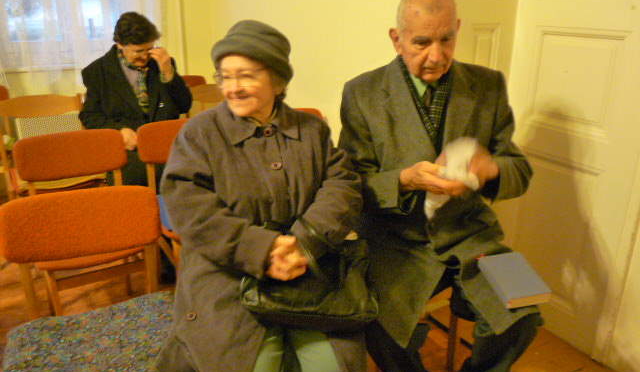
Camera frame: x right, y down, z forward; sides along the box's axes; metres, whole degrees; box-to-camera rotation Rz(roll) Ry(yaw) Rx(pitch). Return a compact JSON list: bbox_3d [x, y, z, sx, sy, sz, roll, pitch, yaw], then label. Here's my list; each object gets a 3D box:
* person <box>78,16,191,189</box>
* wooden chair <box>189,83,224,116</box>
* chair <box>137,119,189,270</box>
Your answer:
[{"bbox_3d":[-0.913,-0.251,2.623,0.560,1.254,0.791,-9,21,-27],"label":"person"},{"bbox_3d":[-0.552,-0.203,3.178,0.444,0.811,0.482,-9,21,-27],"label":"wooden chair"},{"bbox_3d":[-0.523,0.132,2.245,0.444,0.772,0.540,-9,21,-27],"label":"chair"}]

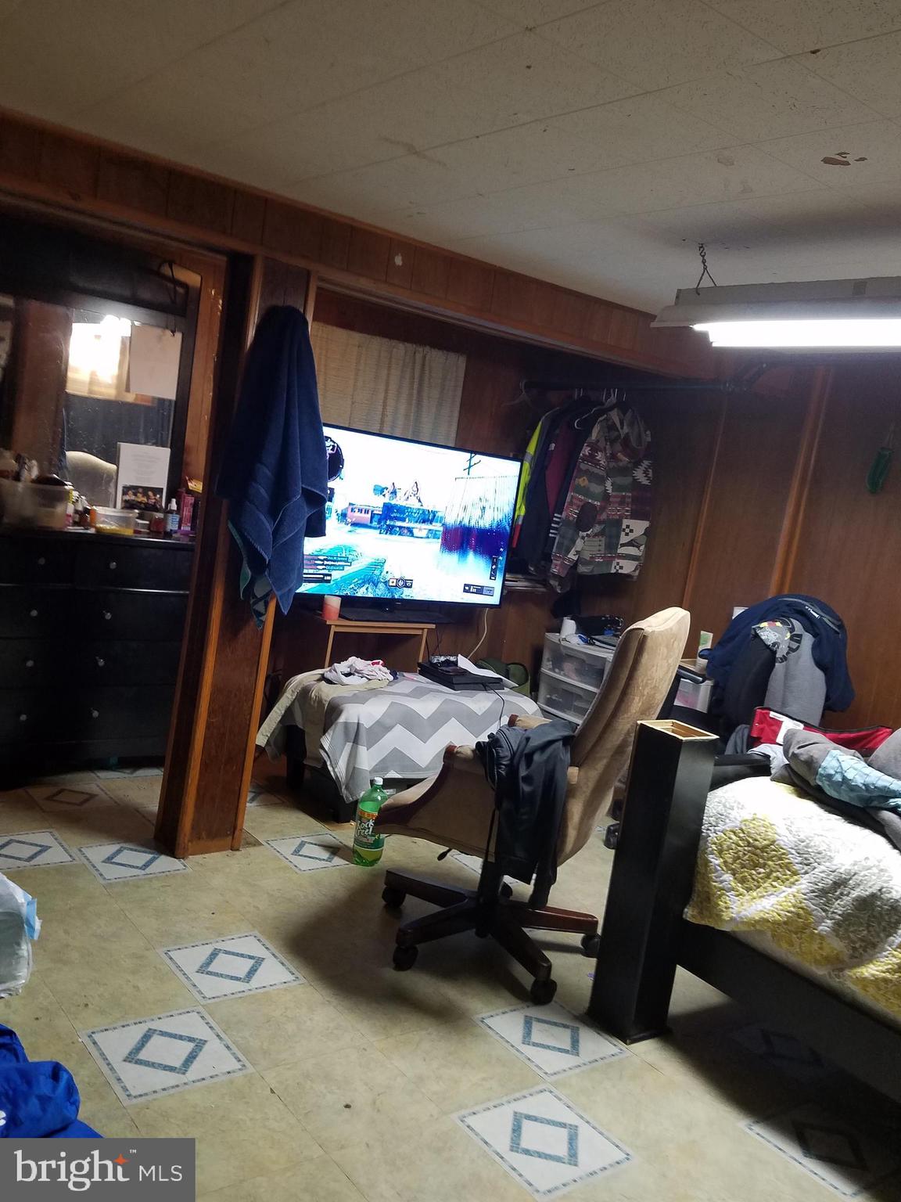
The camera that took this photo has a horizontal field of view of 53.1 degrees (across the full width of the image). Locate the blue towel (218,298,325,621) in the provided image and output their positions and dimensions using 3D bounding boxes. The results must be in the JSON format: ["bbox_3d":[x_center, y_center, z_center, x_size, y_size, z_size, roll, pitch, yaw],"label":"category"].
[{"bbox_3d":[-0.575,-0.452,3.050,0.358,1.070,0.167,4,7,-39],"label":"blue towel"}]

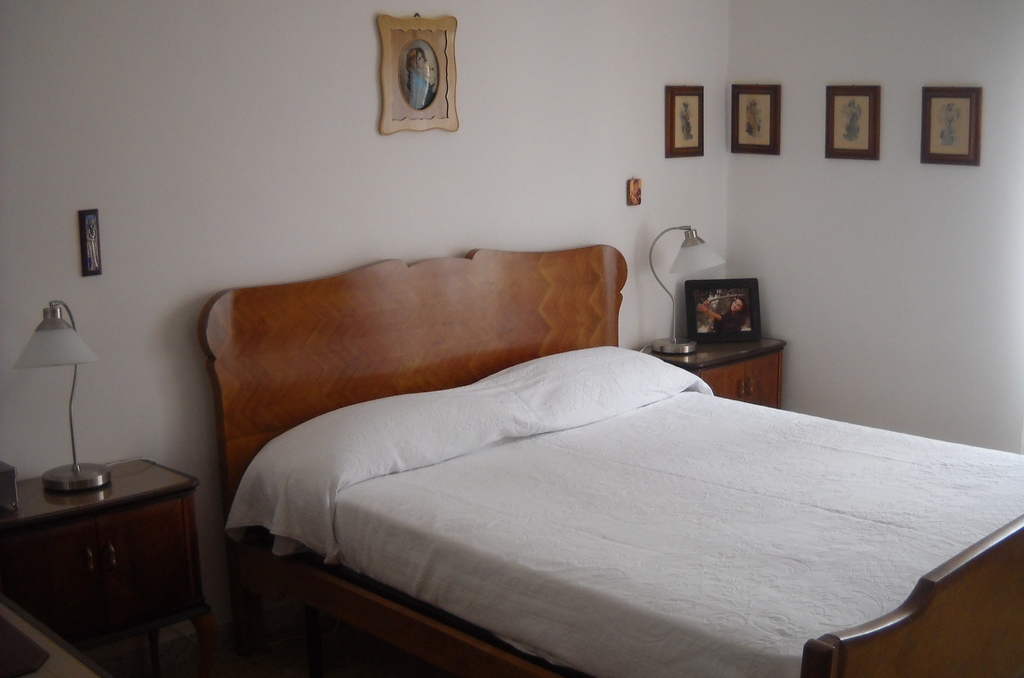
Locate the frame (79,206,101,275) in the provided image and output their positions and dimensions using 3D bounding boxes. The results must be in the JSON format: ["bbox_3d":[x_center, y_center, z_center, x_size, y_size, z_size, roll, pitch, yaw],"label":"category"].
[{"bbox_3d":[-1.101,-0.251,3.165,0.054,0.172,0.015,-10,14,-41],"label":"frame"}]

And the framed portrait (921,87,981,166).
[{"bbox_3d":[1.499,-0.726,4.137,0.020,0.263,0.222,-10,14,-41],"label":"framed portrait"}]

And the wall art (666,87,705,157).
[{"bbox_3d":[0.665,-0.835,4.664,0.222,0.263,0.020,-10,14,-41],"label":"wall art"}]

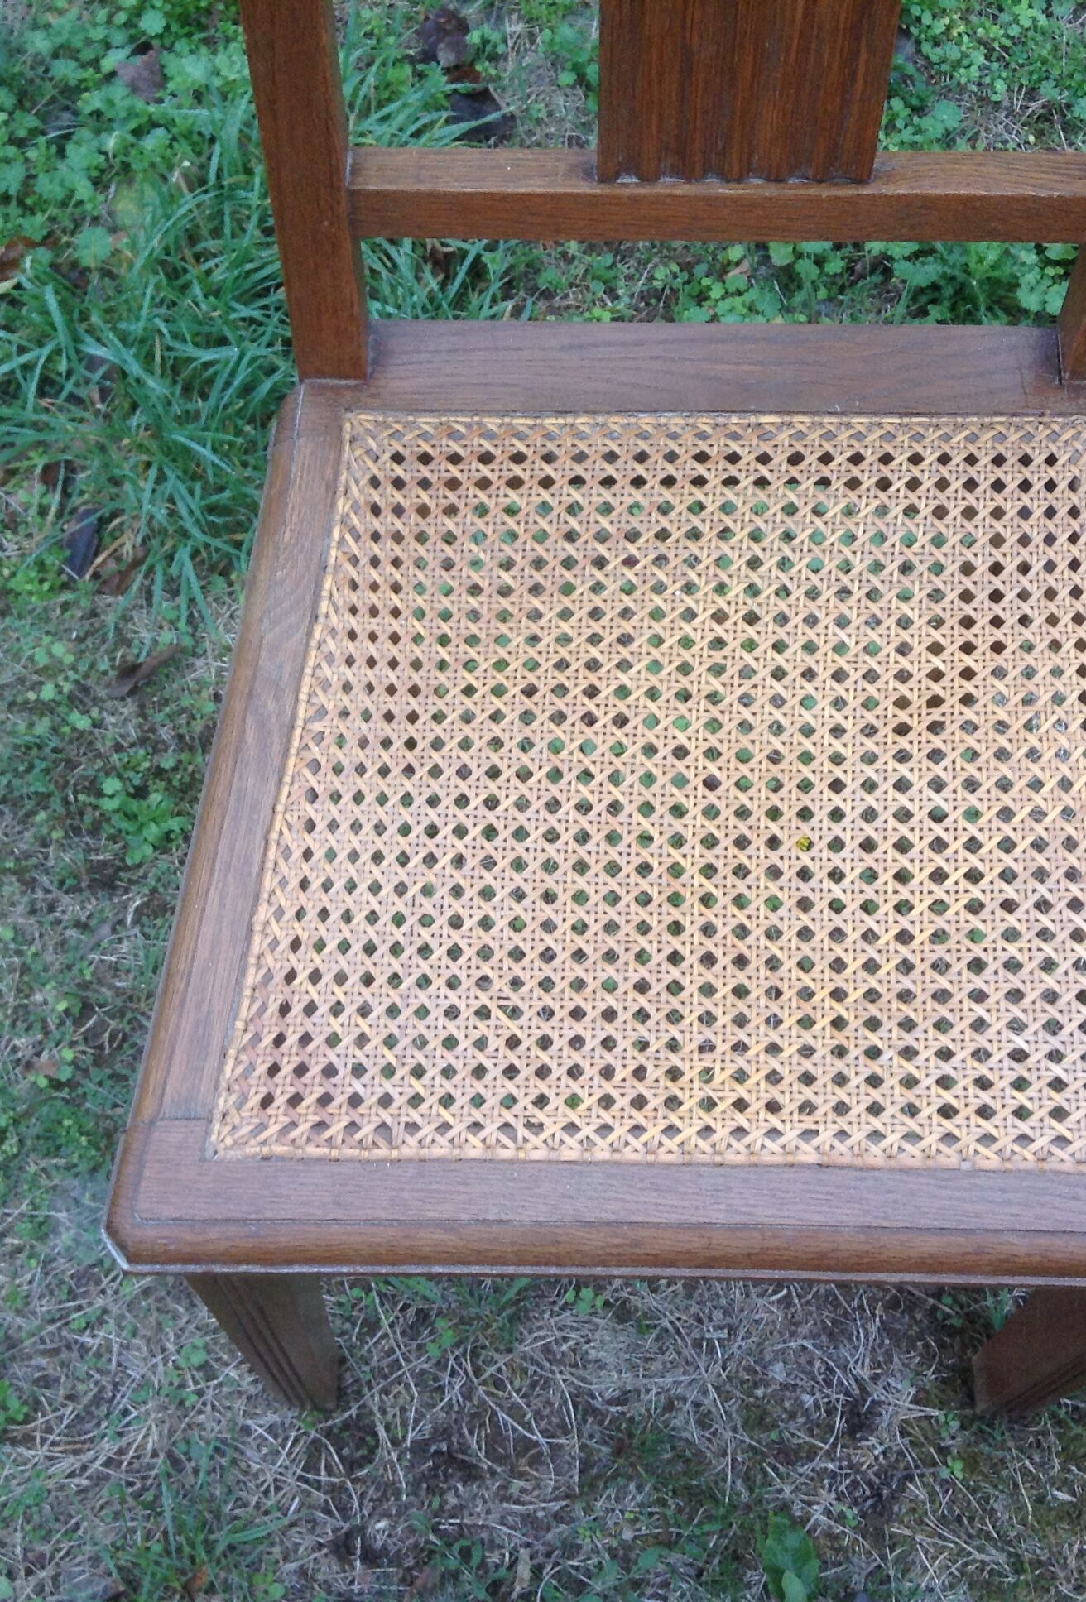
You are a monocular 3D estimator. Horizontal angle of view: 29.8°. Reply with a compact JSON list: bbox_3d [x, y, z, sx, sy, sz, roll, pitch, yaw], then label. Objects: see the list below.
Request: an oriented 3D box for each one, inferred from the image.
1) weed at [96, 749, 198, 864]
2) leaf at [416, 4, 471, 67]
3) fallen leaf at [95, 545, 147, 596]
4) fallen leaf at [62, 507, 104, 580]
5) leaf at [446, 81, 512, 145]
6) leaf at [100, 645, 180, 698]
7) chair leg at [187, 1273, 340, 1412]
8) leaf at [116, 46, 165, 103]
[{"bbox_3d":[-0.246,0.004,1.269,0.056,0.040,0.060,-4,66,-2],"label":"weed"},{"bbox_3d":[-0.074,-0.575,1.534,0.041,0.018,0.043,-1,66,-1],"label":"leaf"},{"bbox_3d":[-0.274,-0.149,1.325,0.022,0.014,0.036,27,69,11],"label":"fallen leaf"},{"bbox_3d":[-0.299,-0.168,1.330,0.021,0.016,0.050,9,66,4],"label":"fallen leaf"},{"bbox_3d":[-0.047,-0.507,1.504,0.047,0.018,0.042,0,66,-1],"label":"leaf"},{"bbox_3d":[-0.257,-0.084,1.317,0.055,0.015,0.018,-33,70,-14],"label":"leaf"},{"bbox_3d":[-0.120,0.234,0.954,0.040,0.430,0.040,1,66,0],"label":"chair leg"},{"bbox_3d":[-0.287,-0.518,1.458,0.038,0.018,0.034,42,72,17],"label":"leaf"}]

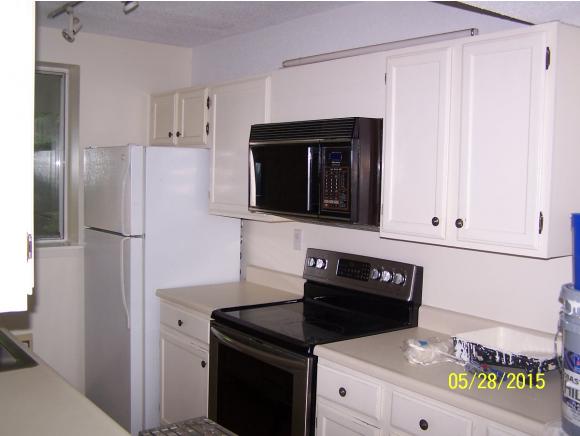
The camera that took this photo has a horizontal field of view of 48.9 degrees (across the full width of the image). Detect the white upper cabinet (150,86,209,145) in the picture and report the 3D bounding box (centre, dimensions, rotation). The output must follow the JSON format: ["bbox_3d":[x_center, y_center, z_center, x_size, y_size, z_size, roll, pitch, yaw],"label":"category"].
[{"bbox_3d":[-0.594,-0.631,4.129,0.308,0.353,0.777,-2,5,-38],"label":"white upper cabinet"}]

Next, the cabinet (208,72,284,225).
[{"bbox_3d":[-0.166,-0.379,3.599,0.308,0.761,0.617,-2,5,-38],"label":"cabinet"}]

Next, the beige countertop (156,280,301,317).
[{"bbox_3d":[-0.314,0.451,3.564,0.635,0.042,0.618,-2,5,-38],"label":"beige countertop"}]

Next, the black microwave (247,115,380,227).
[{"bbox_3d":[0.200,-0.218,3.030,0.430,0.450,0.775,-2,5,-38],"label":"black microwave"}]

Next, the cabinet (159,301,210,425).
[{"bbox_3d":[-0.314,0.905,3.602,0.615,0.874,0.612,-2,5,-38],"label":"cabinet"}]

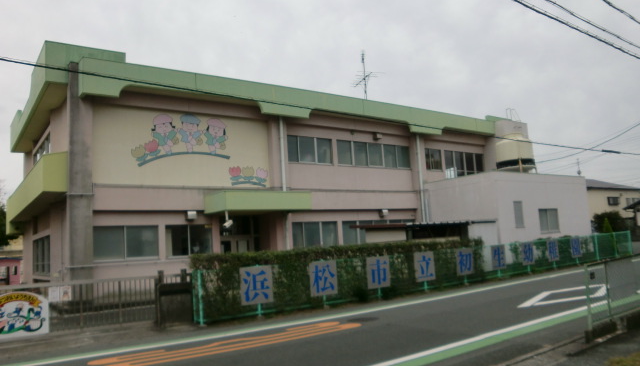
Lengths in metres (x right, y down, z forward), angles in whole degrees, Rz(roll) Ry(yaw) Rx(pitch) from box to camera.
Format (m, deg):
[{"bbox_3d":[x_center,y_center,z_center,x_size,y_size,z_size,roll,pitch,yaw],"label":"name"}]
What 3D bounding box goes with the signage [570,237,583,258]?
[{"bbox_3d":[11.153,2.817,22.451,0.890,0.870,0.050,3,-9,-39],"label":"signage"}]

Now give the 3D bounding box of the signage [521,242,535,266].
[{"bbox_3d":[8.034,2.722,19.913,0.890,0.870,0.050,3,-9,-39],"label":"signage"}]

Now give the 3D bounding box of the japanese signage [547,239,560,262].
[{"bbox_3d":[9.582,2.770,21.173,0.890,0.870,0.050,3,-9,-39],"label":"japanese signage"}]

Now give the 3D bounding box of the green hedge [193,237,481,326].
[{"bbox_3d":[1.359,2.595,15.105,10.750,1.530,0.750,3,-9,-39],"label":"green hedge"}]

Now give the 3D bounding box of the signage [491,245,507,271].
[{"bbox_3d":[6.475,2.675,18.645,0.890,0.870,0.050,3,-9,-39],"label":"signage"}]

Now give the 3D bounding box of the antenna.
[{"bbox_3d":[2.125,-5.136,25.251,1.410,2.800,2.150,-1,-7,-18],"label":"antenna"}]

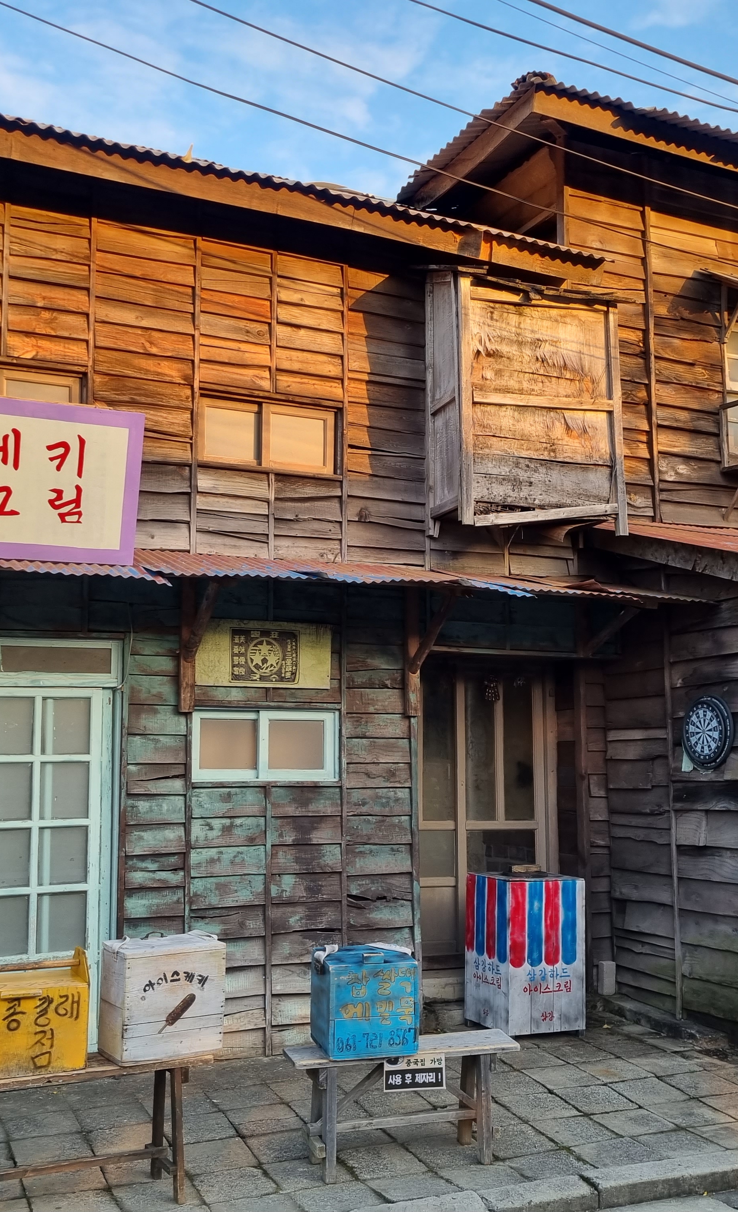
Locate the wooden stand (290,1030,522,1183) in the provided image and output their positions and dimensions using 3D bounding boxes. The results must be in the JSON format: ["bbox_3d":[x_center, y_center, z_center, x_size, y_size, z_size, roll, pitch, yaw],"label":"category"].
[{"bbox_3d":[0.136,1.966,4.783,0.930,0.444,0.270,2,-8,-18],"label":"wooden stand"}]

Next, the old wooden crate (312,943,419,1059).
[{"bbox_3d":[-0.017,1.574,4.849,0.350,0.355,0.375,1,-8,-15],"label":"old wooden crate"}]

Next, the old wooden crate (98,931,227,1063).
[{"bbox_3d":[-0.790,1.487,4.631,0.395,0.400,0.280,4,-8,-30],"label":"old wooden crate"}]

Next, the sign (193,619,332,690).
[{"bbox_3d":[-0.565,0.272,6.754,0.800,0.365,0.030,3,-8,-26],"label":"sign"}]

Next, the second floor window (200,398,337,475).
[{"bbox_3d":[-0.564,-0.971,6.964,0.846,0.400,0.080,3,-8,-26],"label":"second floor window"}]

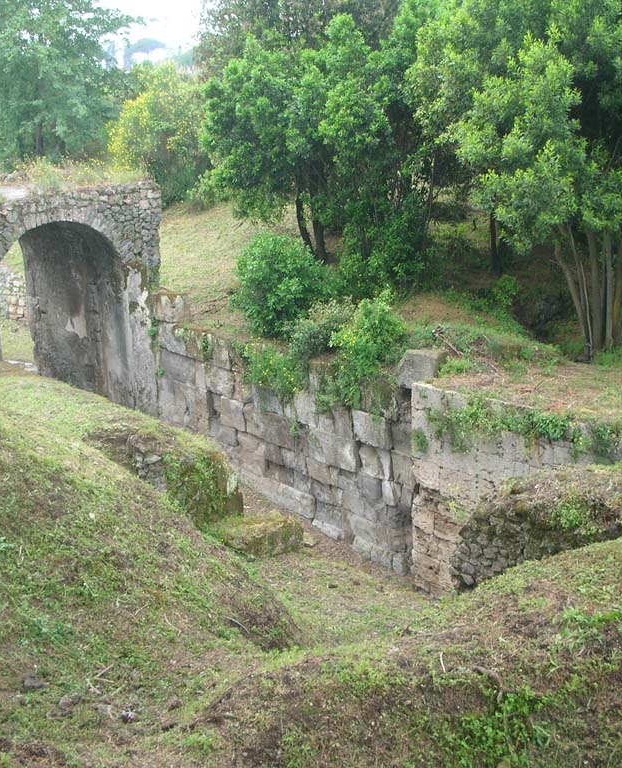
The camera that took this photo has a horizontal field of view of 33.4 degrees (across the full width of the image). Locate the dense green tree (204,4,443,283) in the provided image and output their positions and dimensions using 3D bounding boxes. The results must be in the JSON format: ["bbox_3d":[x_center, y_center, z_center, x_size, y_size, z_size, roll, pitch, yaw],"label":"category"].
[{"bbox_3d":[0.270,-5.200,22.200,5.100,5.500,4.600,0,15,0],"label":"dense green tree"}]

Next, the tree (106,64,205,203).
[{"bbox_3d":[-4.100,-6.650,27.700,2.900,3.700,2.800,0,15,0],"label":"tree"}]

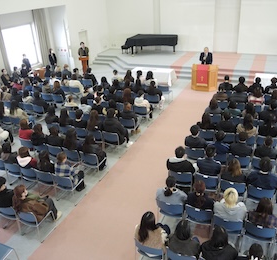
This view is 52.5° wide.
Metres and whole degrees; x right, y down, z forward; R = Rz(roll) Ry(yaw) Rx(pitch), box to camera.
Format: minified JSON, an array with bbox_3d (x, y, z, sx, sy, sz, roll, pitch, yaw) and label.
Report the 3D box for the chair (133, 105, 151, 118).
[{"bbox_3d":[0.180,-0.598,10.214,0.515,0.775,0.525,9,29,23],"label":"chair"}]

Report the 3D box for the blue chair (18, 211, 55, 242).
[{"bbox_3d":[-1.991,1.688,5.472,0.485,0.765,0.490,9,30,23],"label":"blue chair"}]

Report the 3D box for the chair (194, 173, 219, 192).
[{"bbox_3d":[1.562,1.236,6.333,0.515,0.775,0.525,9,29,23],"label":"chair"}]

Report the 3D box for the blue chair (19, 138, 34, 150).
[{"bbox_3d":[-3.046,0.528,8.250,0.500,0.780,0.550,9,30,23],"label":"blue chair"}]

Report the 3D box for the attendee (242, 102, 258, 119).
[{"bbox_3d":[3.413,-0.326,8.626,0.480,1.250,0.740,8,29,22],"label":"attendee"}]

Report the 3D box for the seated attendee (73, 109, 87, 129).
[{"bbox_3d":[-1.527,-0.129,8.376,0.490,1.270,0.740,9,30,23],"label":"seated attendee"}]

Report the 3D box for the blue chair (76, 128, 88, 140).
[{"bbox_3d":[-1.590,0.188,8.838,0.515,0.775,0.525,9,29,23],"label":"blue chair"}]

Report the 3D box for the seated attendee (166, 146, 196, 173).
[{"bbox_3d":[1.044,0.875,6.493,0.550,1.310,0.750,8,29,22],"label":"seated attendee"}]

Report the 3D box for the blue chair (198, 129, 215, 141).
[{"bbox_3d":[1.908,0.236,7.779,0.485,0.765,0.490,9,30,23],"label":"blue chair"}]

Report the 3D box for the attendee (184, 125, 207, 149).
[{"bbox_3d":[1.501,0.413,7.332,0.520,1.320,0.750,8,29,22],"label":"attendee"}]

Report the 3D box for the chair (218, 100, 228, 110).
[{"bbox_3d":[2.892,-0.710,9.885,0.520,0.780,0.520,8,29,24],"label":"chair"}]

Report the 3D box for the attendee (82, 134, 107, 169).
[{"bbox_3d":[-1.065,0.543,7.178,0.500,1.200,0.700,8,30,24],"label":"attendee"}]

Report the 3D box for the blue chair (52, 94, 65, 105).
[{"bbox_3d":[-3.111,-1.130,11.621,0.520,0.780,0.520,8,29,24],"label":"blue chair"}]

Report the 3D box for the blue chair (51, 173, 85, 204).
[{"bbox_3d":[-1.599,1.279,6.631,0.515,0.775,0.525,9,29,23],"label":"blue chair"}]

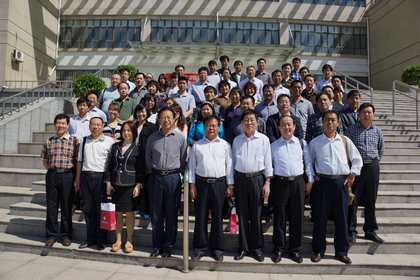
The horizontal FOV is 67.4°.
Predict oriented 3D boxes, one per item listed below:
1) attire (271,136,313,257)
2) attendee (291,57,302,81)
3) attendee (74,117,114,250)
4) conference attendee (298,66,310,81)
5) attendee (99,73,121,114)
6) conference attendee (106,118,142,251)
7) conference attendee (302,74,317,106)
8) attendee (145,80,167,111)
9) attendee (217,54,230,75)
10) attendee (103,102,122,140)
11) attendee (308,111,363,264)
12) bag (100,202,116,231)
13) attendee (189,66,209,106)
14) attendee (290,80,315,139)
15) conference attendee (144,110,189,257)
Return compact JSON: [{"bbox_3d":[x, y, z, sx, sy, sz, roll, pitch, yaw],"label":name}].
[{"bbox_3d":[0.948,0.646,3.665,0.500,1.374,0.280,0,-1,11],"label":"attire"},{"bbox_3d":[2.135,-1.175,7.779,0.470,1.710,0.290,0,-1,9],"label":"attendee"},{"bbox_3d":[-1.499,0.543,4.089,0.500,1.679,0.310,1,-1,-11],"label":"attendee"},{"bbox_3d":[2.078,-0.749,6.936,0.470,1.710,0.280,0,-1,9],"label":"conference attendee"},{"bbox_3d":[-2.040,-0.508,6.650,0.500,1.740,0.300,0,0,-10],"label":"attendee"},{"bbox_3d":[-1.090,0.581,3.970,0.480,1.610,0.300,0,0,-5],"label":"conference attendee"},{"bbox_3d":[1.876,-0.373,5.910,0.480,1.710,0.290,0,-1,11],"label":"conference attendee"},{"bbox_3d":[-1.064,-0.284,5.986,0.450,1.660,0.280,1,-1,-6],"label":"attendee"},{"bbox_3d":[0.385,-1.315,8.200,0.470,1.770,0.290,0,0,0],"label":"attendee"},{"bbox_3d":[-1.526,0.203,5.000,0.440,1.580,0.280,1,0,-6],"label":"attendee"},{"bbox_3d":[1.452,0.528,3.645,0.600,1.731,0.320,0,-1,16],"label":"attendee"},{"bbox_3d":[-1.250,0.944,3.870,0.190,0.330,0.085,0,-1,25],"label":"bag"},{"bbox_3d":[-0.145,-0.723,6.900,0.490,1.730,0.290,1,0,-2],"label":"attendee"},{"bbox_3d":[1.432,-0.076,5.050,0.500,1.740,0.300,1,0,12],"label":"attendee"},{"bbox_3d":[-0.518,0.481,3.745,0.510,1.750,0.310,0,-1,0],"label":"conference attendee"}]

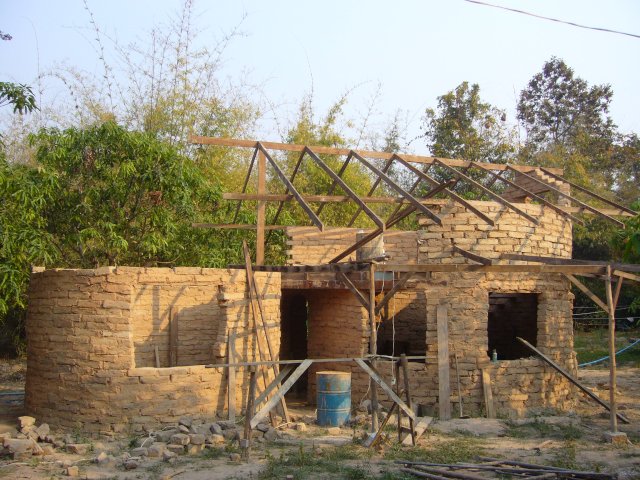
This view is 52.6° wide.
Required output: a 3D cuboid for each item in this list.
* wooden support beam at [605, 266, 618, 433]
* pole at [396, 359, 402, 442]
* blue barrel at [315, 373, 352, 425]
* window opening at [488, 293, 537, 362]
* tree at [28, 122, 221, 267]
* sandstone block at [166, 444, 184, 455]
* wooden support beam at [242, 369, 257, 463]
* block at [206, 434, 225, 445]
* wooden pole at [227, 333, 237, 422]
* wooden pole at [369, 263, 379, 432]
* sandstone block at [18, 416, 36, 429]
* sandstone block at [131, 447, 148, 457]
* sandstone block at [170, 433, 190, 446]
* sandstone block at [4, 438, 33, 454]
[{"bbox_3d":[4.415,1.628,9.808,0.090,2.491,0.090,1,-7,0],"label":"wooden support beam"},{"bbox_3d":[1.156,2.351,9.440,0.050,1.155,0.050,-1,-7,0],"label":"pole"},{"bbox_3d":[0.237,2.704,10.970,0.585,0.880,0.585,0,-6,0],"label":"blue barrel"},{"bbox_3d":[3.529,1.577,11.800,1.040,1.220,0.260,2,-6,-15],"label":"window opening"},{"bbox_3d":[-5.341,0.336,17.050,5.600,7.090,5.200,0,-7,0],"label":"tree"},{"bbox_3d":[-1.964,2.874,8.875,0.225,0.110,0.160,1,-6,-6],"label":"sandstone block"},{"bbox_3d":[-0.899,2.232,8.285,0.075,1.157,0.075,4,-7,0],"label":"wooden support beam"},{"bbox_3d":[-1.503,2.883,9.350,0.230,0.135,0.200,1,-7,-8],"label":"block"},{"bbox_3d":[-1.551,2.420,11.486,0.100,1.581,0.060,-1,-13,-6],"label":"wooden pole"},{"bbox_3d":[0.868,1.726,10.470,0.090,2.699,0.090,0,-7,0],"label":"wooden pole"},{"bbox_3d":[-4.475,2.792,9.900,0.210,0.165,0.200,6,-9,-38],"label":"sandstone block"},{"bbox_3d":[-2.426,2.861,8.777,0.225,0.110,0.160,1,-6,-6],"label":"sandstone block"},{"bbox_3d":[-2.005,2.867,9.300,0.280,0.180,0.200,2,-7,-17],"label":"sandstone block"},{"bbox_3d":[-4.007,2.744,8.600,0.360,0.190,0.220,2,-7,-14],"label":"sandstone block"}]

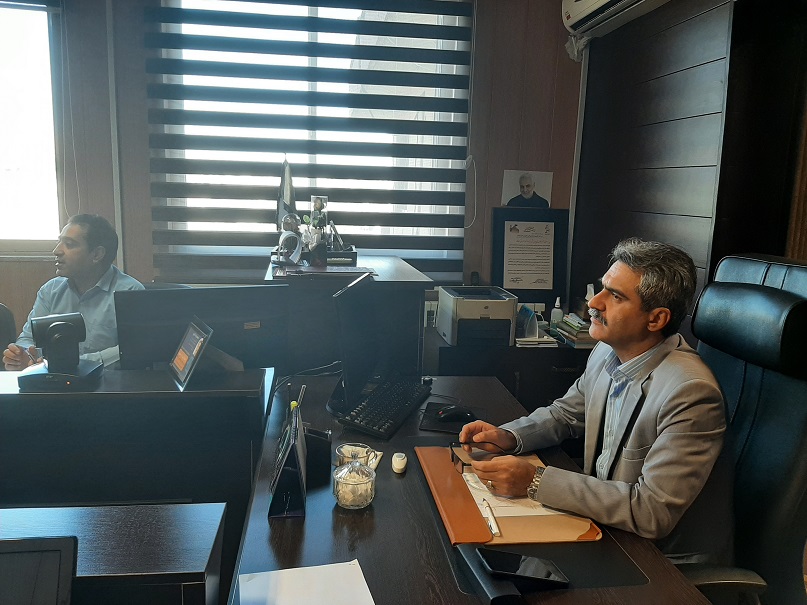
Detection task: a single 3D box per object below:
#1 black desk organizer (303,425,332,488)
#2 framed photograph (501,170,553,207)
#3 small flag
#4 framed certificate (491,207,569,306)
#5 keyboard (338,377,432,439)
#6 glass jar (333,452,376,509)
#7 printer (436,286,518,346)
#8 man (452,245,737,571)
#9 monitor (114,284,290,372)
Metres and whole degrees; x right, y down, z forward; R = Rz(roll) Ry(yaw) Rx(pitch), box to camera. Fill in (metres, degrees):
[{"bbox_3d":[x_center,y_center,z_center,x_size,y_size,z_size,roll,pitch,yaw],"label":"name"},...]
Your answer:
[{"bbox_3d":[-0.213,0.372,1.477,0.085,0.095,0.080,0,10,-11],"label":"black desk organizer"},{"bbox_3d":[0.726,-0.668,3.549,0.294,0.208,0.015,0,3,-8],"label":"framed photograph"},{"bbox_3d":[-0.546,-0.495,2.829,0.100,0.350,0.070,0,10,-8],"label":"small flag"},{"bbox_3d":[0.755,-0.274,3.615,0.470,0.575,0.025,0,3,-8],"label":"framed certificate"},{"bbox_3d":[-0.043,0.327,1.904,0.165,0.035,0.450,5,11,18],"label":"keyboard"},{"bbox_3d":[-0.108,0.388,1.352,0.095,0.110,0.095,0,10,-8],"label":"glass jar"},{"bbox_3d":[0.401,0.076,3.361,0.348,0.260,0.360,0,10,-9],"label":"printer"},{"bbox_3d":[0.427,0.512,1.483,0.670,1.330,0.560,-2,11,-18],"label":"man"},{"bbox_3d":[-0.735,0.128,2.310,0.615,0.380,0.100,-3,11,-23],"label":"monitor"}]

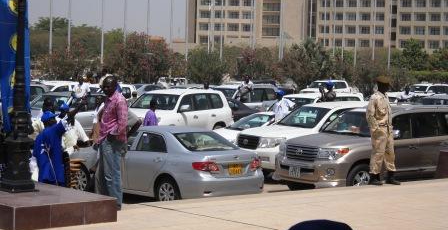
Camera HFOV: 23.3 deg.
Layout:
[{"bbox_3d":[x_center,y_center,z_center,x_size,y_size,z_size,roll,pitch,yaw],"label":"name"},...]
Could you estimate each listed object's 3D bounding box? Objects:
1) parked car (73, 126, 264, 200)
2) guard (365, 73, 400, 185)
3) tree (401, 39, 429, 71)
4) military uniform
[{"bbox_3d":[-1.338,0.929,21.834,1.760,1.470,4.540,-2,4,-45],"label":"parked car"},{"bbox_3d":[2.710,0.259,18.438,0.360,1.830,0.520,4,3,41],"label":"guard"},{"bbox_3d":[14.839,-3.615,85.121,2.500,4.580,2.500,1,3,0],"label":"tree"},{"bbox_3d":[2.699,0.314,18.438,0.340,1.460,0.520,4,3,41],"label":"military uniform"}]

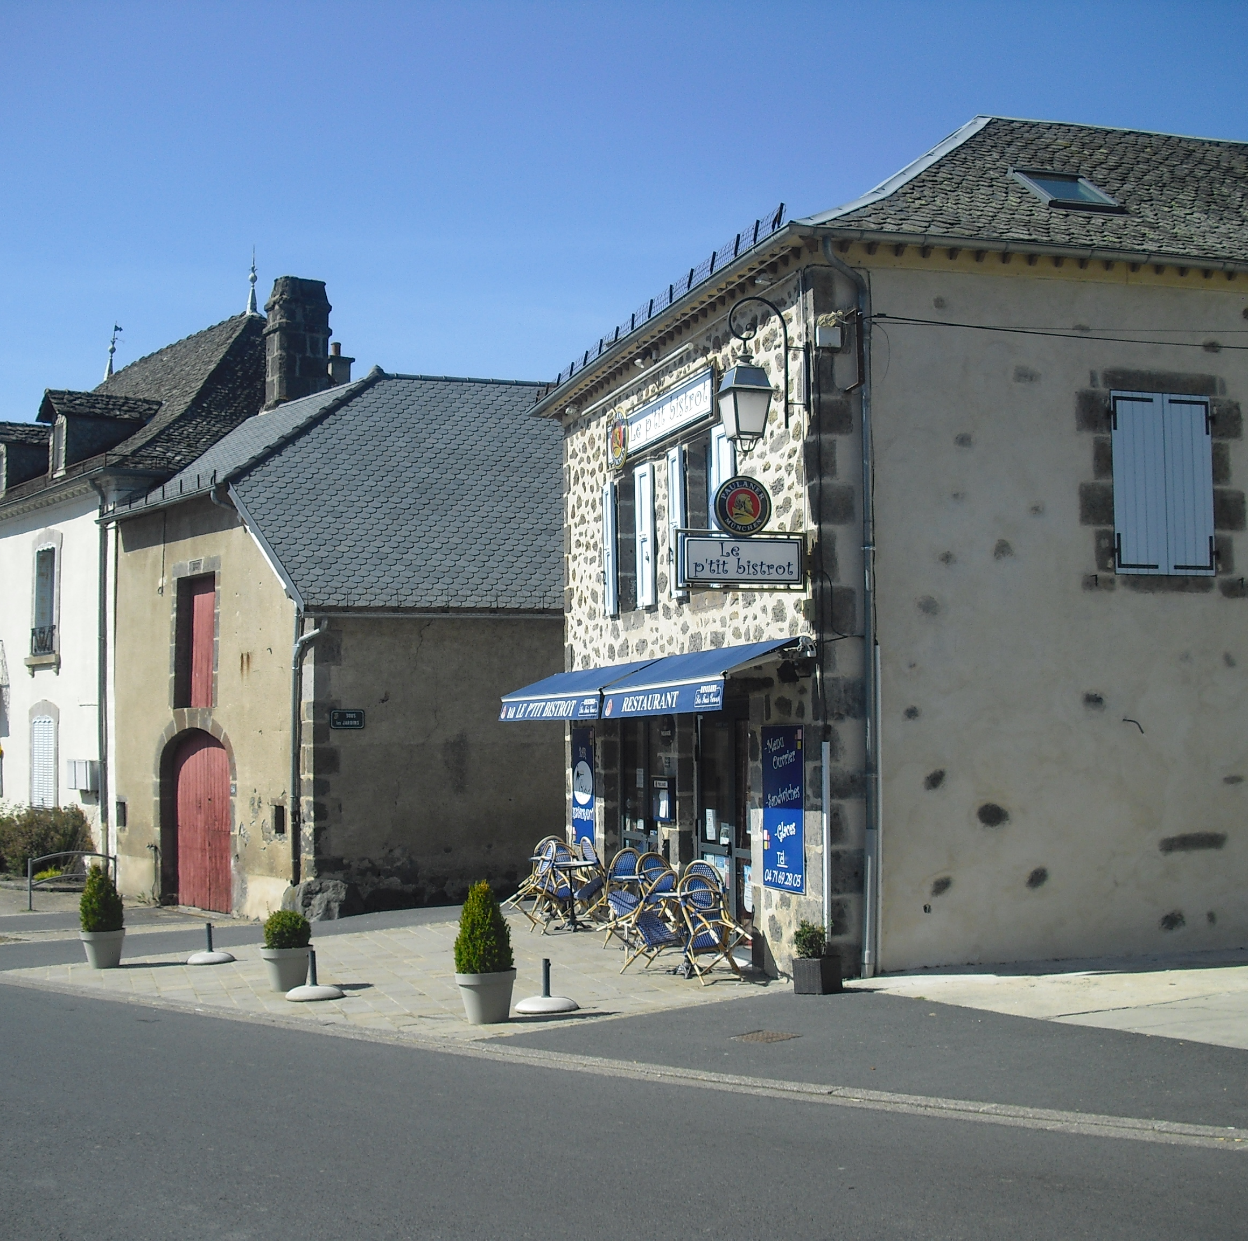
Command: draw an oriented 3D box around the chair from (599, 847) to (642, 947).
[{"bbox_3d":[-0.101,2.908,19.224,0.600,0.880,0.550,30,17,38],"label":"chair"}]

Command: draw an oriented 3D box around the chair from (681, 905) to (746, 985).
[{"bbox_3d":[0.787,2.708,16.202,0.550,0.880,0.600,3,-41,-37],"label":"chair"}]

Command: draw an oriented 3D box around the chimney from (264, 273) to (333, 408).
[{"bbox_3d":[-5.916,-4.955,32.919,0.750,2.600,1.100,3,-5,-37],"label":"chimney"}]

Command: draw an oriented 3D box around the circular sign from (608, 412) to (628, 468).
[{"bbox_3d":[-0.074,-2.105,21.153,0.120,0.690,0.660,1,-4,-17],"label":"circular sign"}]

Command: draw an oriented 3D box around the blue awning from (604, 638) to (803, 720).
[{"bbox_3d":[0.698,0.584,17.837,0.830,0.700,3.850,1,-4,-17],"label":"blue awning"}]

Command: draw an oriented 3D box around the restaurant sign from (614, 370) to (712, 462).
[{"bbox_3d":[0.391,-2.217,20.006,0.120,0.520,3.380,1,-4,-17],"label":"restaurant sign"}]

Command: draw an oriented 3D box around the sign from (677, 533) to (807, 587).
[{"bbox_3d":[1.036,-0.516,15.896,1.200,0.510,0.130,1,-4,-17],"label":"sign"}]

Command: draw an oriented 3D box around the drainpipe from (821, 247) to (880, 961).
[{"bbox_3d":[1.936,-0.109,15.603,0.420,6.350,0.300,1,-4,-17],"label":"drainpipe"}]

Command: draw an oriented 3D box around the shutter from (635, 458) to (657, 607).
[{"bbox_3d":[0.250,-0.959,20.574,0.060,1.640,0.540,1,-4,-17],"label":"shutter"}]

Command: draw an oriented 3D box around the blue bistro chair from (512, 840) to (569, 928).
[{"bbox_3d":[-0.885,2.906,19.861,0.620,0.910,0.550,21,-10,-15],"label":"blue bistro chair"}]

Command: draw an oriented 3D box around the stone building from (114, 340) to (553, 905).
[{"bbox_3d":[-3.199,0.258,28.350,8.000,8.300,8.000,3,-5,-39],"label":"stone building"}]

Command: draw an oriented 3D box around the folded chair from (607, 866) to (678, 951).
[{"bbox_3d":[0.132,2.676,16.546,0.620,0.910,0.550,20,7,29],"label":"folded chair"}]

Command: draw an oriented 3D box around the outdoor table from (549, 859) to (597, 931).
[{"bbox_3d":[-0.575,3.089,20.380,0.560,0.730,0.560,0,-4,0],"label":"outdoor table"}]

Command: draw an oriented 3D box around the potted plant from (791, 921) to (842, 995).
[{"bbox_3d":[1.618,2.775,15.047,0.300,0.600,0.300,-3,-5,35],"label":"potted plant"}]

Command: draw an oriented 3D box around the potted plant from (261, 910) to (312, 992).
[{"bbox_3d":[-2.915,2.853,15.692,0.460,0.720,0.460,0,-4,0],"label":"potted plant"}]

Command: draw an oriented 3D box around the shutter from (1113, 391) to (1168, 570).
[{"bbox_3d":[4.861,-1.296,17.097,0.560,1.730,0.060,1,-4,-17],"label":"shutter"}]

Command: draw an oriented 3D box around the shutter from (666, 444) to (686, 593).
[{"bbox_3d":[0.581,-1.082,19.510,0.060,1.610,0.520,1,-4,-17],"label":"shutter"}]

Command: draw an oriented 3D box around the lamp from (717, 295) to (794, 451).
[{"bbox_3d":[1.216,-2.198,16.186,0.680,1.390,0.410,1,-4,-17],"label":"lamp"}]

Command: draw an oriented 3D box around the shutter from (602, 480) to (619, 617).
[{"bbox_3d":[-0.173,-0.830,21.610,0.060,1.640,0.480,1,-4,-17],"label":"shutter"}]

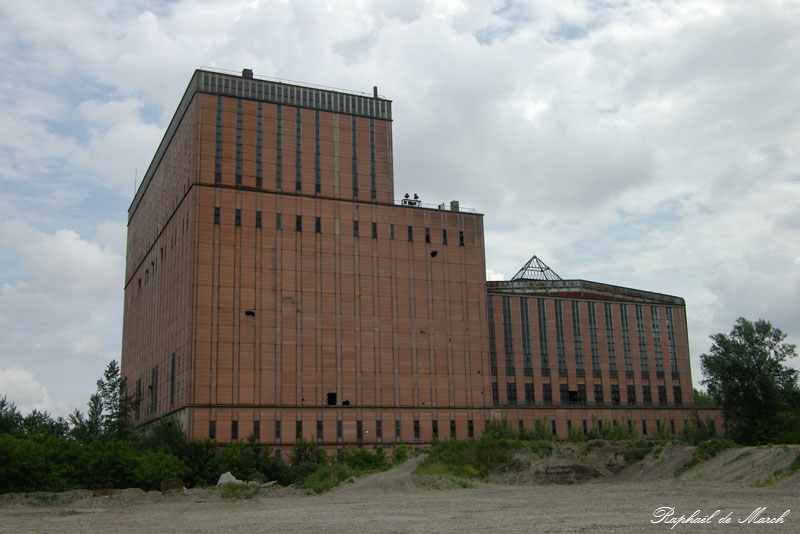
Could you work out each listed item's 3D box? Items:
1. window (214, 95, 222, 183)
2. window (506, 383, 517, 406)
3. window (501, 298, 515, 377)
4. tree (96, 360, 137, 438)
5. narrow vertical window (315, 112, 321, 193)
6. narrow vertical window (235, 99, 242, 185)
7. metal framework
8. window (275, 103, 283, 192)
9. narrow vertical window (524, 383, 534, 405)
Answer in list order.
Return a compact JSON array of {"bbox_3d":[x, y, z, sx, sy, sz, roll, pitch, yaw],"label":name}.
[{"bbox_3d":[-28.955,-20.470,138.815,0.923,14.632,0.300,4,-14,-24],"label":"window"},{"bbox_3d":[20.118,22.861,155.723,1.904,3.711,0.300,4,-14,-24],"label":"window"},{"bbox_3d":[19.814,12.616,158.086,1.883,14.623,0.300,4,-14,-24],"label":"window"},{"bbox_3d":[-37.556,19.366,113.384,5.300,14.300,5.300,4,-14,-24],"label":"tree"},{"bbox_3d":[-13.738,-19.448,145.587,0.924,14.647,0.300,4,-14,-24],"label":"narrow vertical window"},{"bbox_3d":[-25.942,-20.232,140.147,0.957,14.444,0.300,4,-14,-24],"label":"narrow vertical window"},{"bbox_3d":[27.445,0.381,177.357,10.396,5.708,5.198,4,-14,-24],"label":"metal framework"},{"bbox_3d":[-19.886,-19.880,142.855,0.925,14.636,0.300,4,-14,-24],"label":"window"},{"bbox_3d":[23.608,23.116,157.271,1.909,3.737,0.300,4,-14,-24],"label":"narrow vertical window"}]

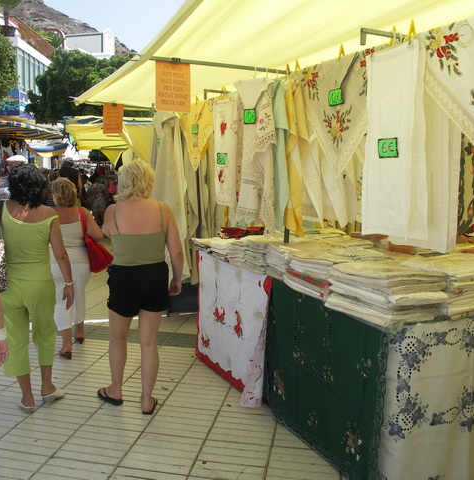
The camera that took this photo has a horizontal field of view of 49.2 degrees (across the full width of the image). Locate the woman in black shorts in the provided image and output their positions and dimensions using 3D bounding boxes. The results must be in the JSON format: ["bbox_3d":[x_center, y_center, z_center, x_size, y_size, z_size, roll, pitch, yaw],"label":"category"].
[{"bbox_3d":[-0.668,0.313,3.549,0.550,1.670,0.420,0,8,-9],"label":"woman in black shorts"}]

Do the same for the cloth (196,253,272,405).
[{"bbox_3d":[-0.067,0.646,4.006,0.070,0.920,1.130,-3,9,-29],"label":"cloth"}]

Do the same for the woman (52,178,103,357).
[{"bbox_3d":[-1.458,0.229,4.548,0.520,1.540,0.420,-1,8,-17],"label":"woman"}]

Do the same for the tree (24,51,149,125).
[{"bbox_3d":[-4.967,-3.697,17.518,4.400,5.800,4.200,3,8,10],"label":"tree"}]

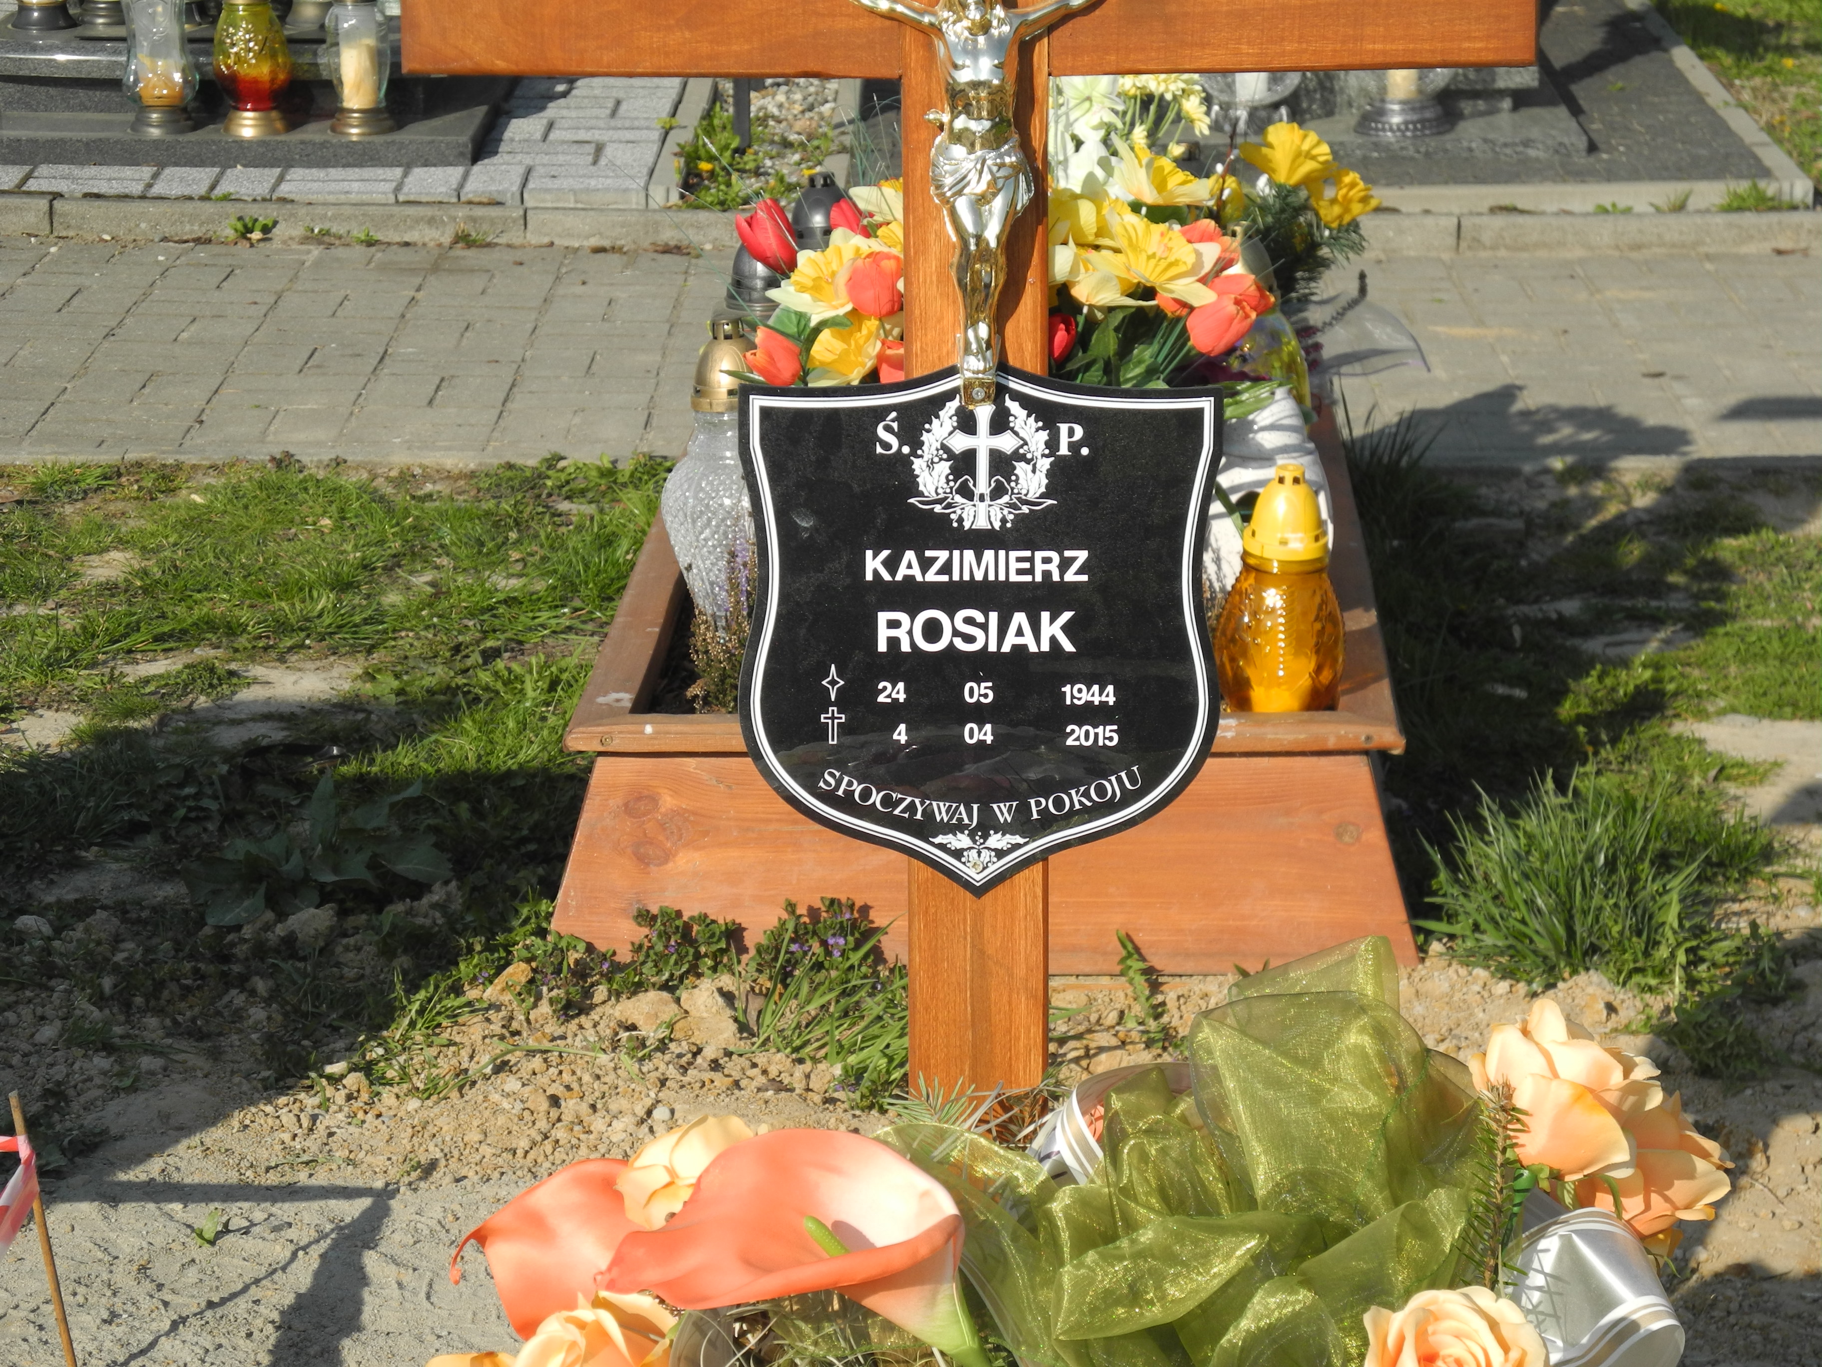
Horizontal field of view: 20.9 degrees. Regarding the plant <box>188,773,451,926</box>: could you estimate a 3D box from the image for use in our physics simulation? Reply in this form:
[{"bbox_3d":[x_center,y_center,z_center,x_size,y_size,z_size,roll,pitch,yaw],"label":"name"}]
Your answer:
[{"bbox_3d":[-0.550,0.153,4.580,0.250,0.100,0.210,-2,15,-7],"label":"plant"}]

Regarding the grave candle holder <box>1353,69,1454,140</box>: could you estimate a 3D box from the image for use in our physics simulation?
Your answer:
[{"bbox_3d":[0.818,-1.080,8.230,0.185,0.320,0.185,2,15,5],"label":"grave candle holder"}]

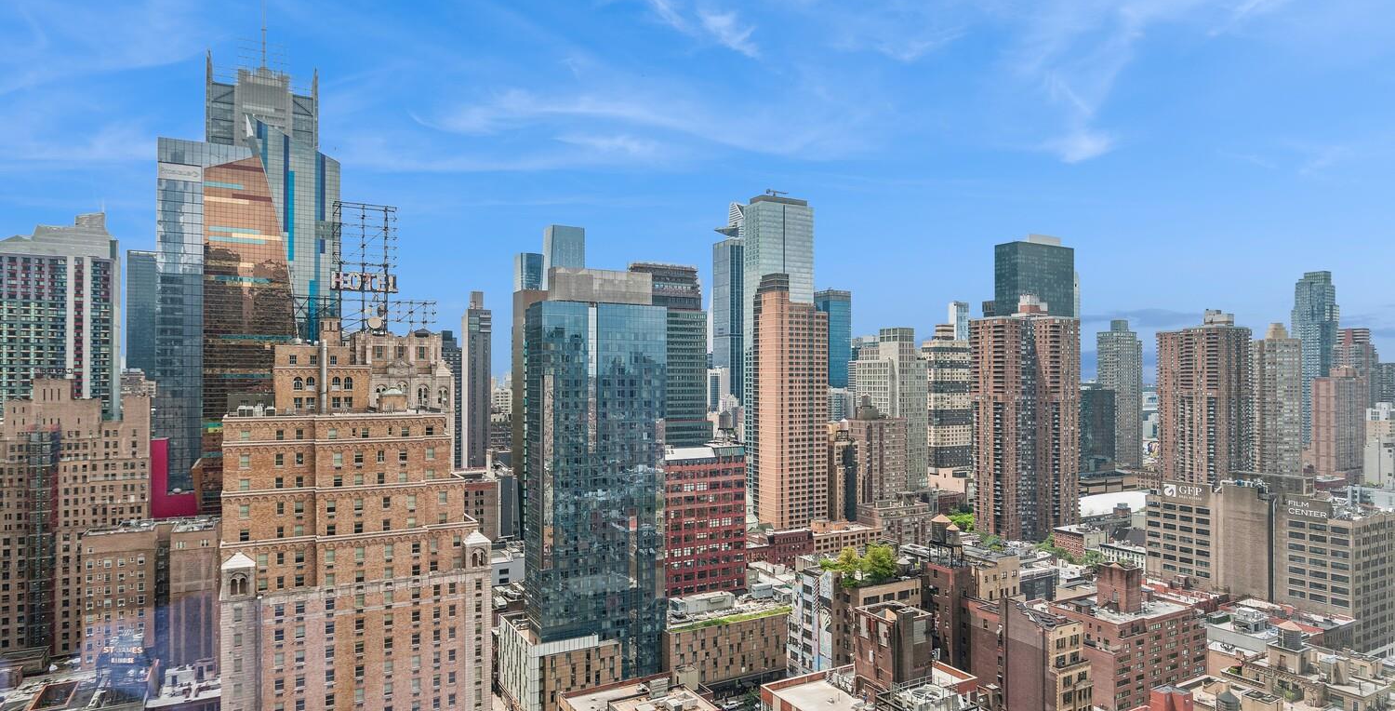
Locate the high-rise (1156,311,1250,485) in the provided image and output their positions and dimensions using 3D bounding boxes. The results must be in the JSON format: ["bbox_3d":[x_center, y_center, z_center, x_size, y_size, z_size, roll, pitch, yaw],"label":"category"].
[{"bbox_3d":[345.010,36.720,500.850,39.100,131.800,39.100,0,-1,-29],"label":"high-rise"}]

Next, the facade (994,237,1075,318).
[{"bbox_3d":[257.980,10.420,563.420,64.000,192.700,22.000,1,-1,-30],"label":"facade"}]

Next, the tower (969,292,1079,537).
[{"bbox_3d":[181.200,33.940,408.240,39.100,130.800,39.100,0,-1,-29],"label":"tower"}]

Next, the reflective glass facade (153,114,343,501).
[{"bbox_3d":[-144.810,12.040,240.970,47.100,165.000,42.000,1,-2,-29],"label":"reflective glass facade"}]

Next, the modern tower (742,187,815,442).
[{"bbox_3d":[45.240,3.810,422.410,35.000,187.500,23.700,0,-1,-29],"label":"modern tower"}]

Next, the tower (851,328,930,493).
[{"bbox_3d":[129.180,42.960,489.390,27.000,120.200,40.000,1,-1,-30],"label":"tower"}]

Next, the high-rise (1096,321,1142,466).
[{"bbox_3d":[357.090,36.340,623.700,25.800,138.000,25.800,0,-1,-29],"label":"high-rise"}]

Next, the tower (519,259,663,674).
[{"bbox_3d":[-29.600,35.720,211.920,37.000,116.900,17.000,1,-1,-30],"label":"tower"}]

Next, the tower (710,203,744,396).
[{"bbox_3d":[60.450,-56.930,1143.450,63.900,345.100,63.900,0,-1,-29],"label":"tower"}]

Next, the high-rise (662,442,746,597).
[{"bbox_3d":[-4.790,63.040,262.180,33.000,64.400,28.000,1,-1,-30],"label":"high-rise"}]

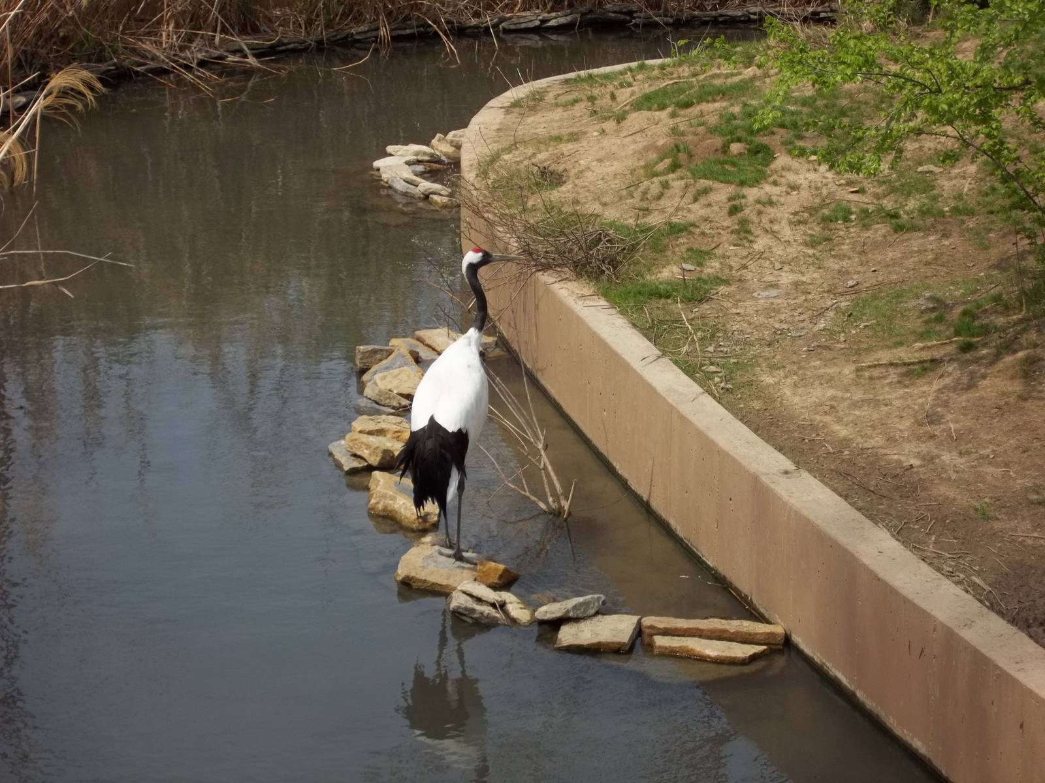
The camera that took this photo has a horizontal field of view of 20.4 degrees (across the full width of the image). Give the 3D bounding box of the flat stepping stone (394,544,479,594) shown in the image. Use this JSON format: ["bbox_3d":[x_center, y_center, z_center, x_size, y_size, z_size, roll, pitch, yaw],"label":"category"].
[{"bbox_3d":[-0.376,0.787,12.871,0.340,0.100,0.370,3,17,10],"label":"flat stepping stone"}]

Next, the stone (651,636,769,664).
[{"bbox_3d":[0.740,1.036,11.545,0.445,0.052,0.129,4,16,13],"label":"stone"}]

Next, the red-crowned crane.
[{"bbox_3d":[-0.286,0.046,12.446,0.352,1.340,0.621,9,18,29],"label":"red-crowned crane"}]

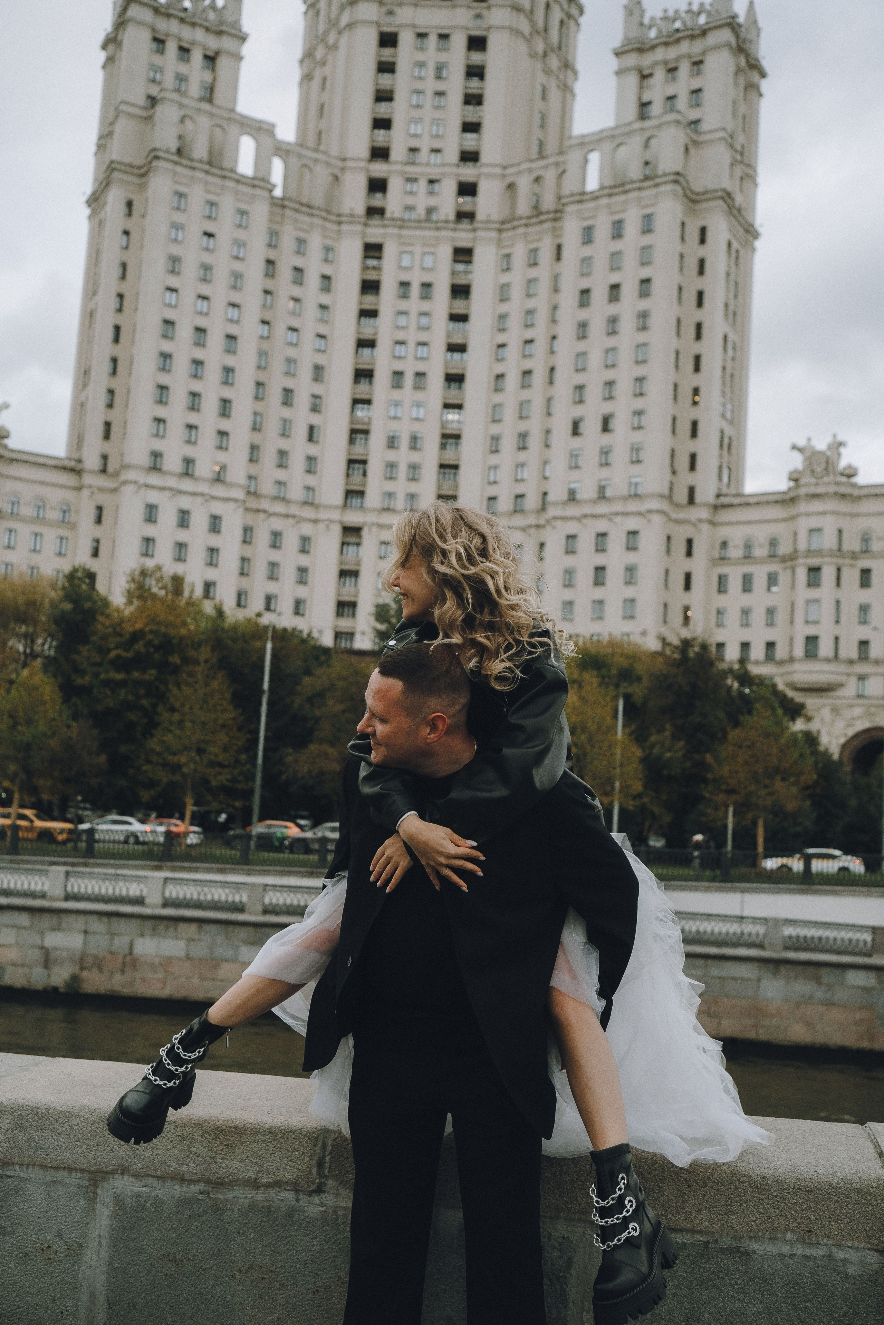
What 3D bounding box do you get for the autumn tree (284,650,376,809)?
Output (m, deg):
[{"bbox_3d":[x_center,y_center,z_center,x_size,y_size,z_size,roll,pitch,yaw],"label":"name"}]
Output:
[{"bbox_3d":[-4.609,4.043,58.500,5.000,9.248,5.000,3,-6,9],"label":"autumn tree"}]

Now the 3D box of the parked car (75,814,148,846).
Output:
[{"bbox_3d":[-17.480,8.980,69.075,4.450,1.460,1.780,3,-6,10],"label":"parked car"}]

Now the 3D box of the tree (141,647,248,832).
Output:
[{"bbox_3d":[-11.144,3.985,58.000,4.600,8.942,4.600,3,-6,9],"label":"tree"}]

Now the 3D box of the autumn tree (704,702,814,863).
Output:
[{"bbox_3d":[14.145,5.453,57.500,4.900,7.705,4.900,3,-6,9],"label":"autumn tree"}]

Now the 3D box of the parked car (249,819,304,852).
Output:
[{"bbox_3d":[-8.756,8.938,66.079,4.250,1.550,1.780,3,-6,10],"label":"parked car"}]

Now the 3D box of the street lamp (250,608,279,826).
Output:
[{"bbox_3d":[-7.990,3.236,58.633,0.400,10.609,1.500,3,-6,9],"label":"street lamp"}]

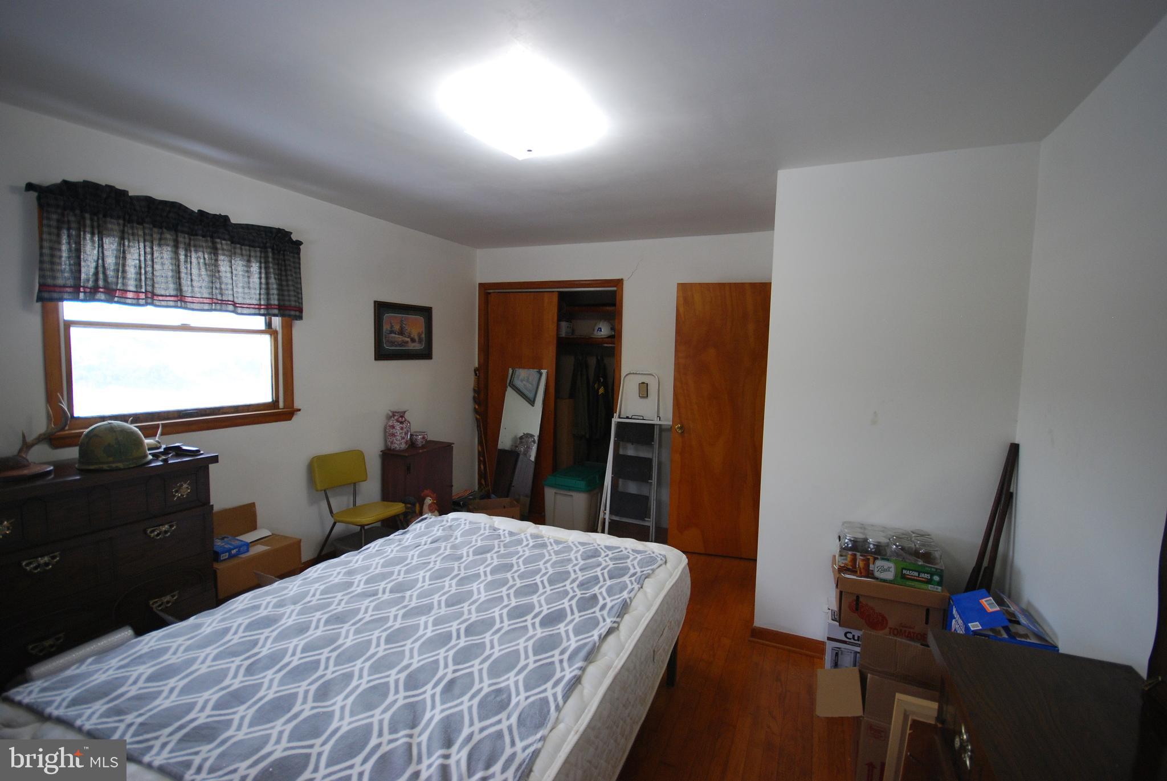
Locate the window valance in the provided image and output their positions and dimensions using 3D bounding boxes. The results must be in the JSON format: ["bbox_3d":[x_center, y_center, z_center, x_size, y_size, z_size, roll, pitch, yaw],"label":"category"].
[{"bbox_3d":[-1.960,-0.641,2.448,0.120,0.500,1.100,4,5,26],"label":"window valance"}]

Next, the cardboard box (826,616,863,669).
[{"bbox_3d":[1.322,1.218,2.260,0.350,0.320,0.260,4,5,26],"label":"cardboard box"}]

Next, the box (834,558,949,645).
[{"bbox_3d":[1.327,0.904,2.145,0.395,0.217,0.270,4,5,25],"label":"box"}]

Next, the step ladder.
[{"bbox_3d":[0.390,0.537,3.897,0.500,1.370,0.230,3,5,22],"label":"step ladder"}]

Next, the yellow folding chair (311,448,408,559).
[{"bbox_3d":[-1.489,0.831,3.227,0.510,0.800,0.420,4,5,25],"label":"yellow folding chair"}]

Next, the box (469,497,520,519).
[{"bbox_3d":[-0.727,1.057,3.935,0.370,0.270,0.250,-1,5,-26],"label":"box"}]

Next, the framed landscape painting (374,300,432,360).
[{"bbox_3d":[-1.398,-0.457,3.826,0.030,0.434,0.590,4,5,25],"label":"framed landscape painting"}]

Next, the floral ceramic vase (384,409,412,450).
[{"bbox_3d":[-1.417,0.306,3.716,0.187,0.298,0.187,3,5,25],"label":"floral ceramic vase"}]

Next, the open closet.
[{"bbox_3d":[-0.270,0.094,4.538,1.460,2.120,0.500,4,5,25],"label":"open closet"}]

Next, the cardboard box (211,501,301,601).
[{"bbox_3d":[-1.879,0.867,2.743,0.240,0.395,0.460,4,5,25],"label":"cardboard box"}]

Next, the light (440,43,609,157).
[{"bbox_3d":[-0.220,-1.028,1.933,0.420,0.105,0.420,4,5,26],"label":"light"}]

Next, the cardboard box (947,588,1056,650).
[{"bbox_3d":[1.558,0.986,1.849,0.235,0.320,0.280,4,5,26],"label":"cardboard box"}]

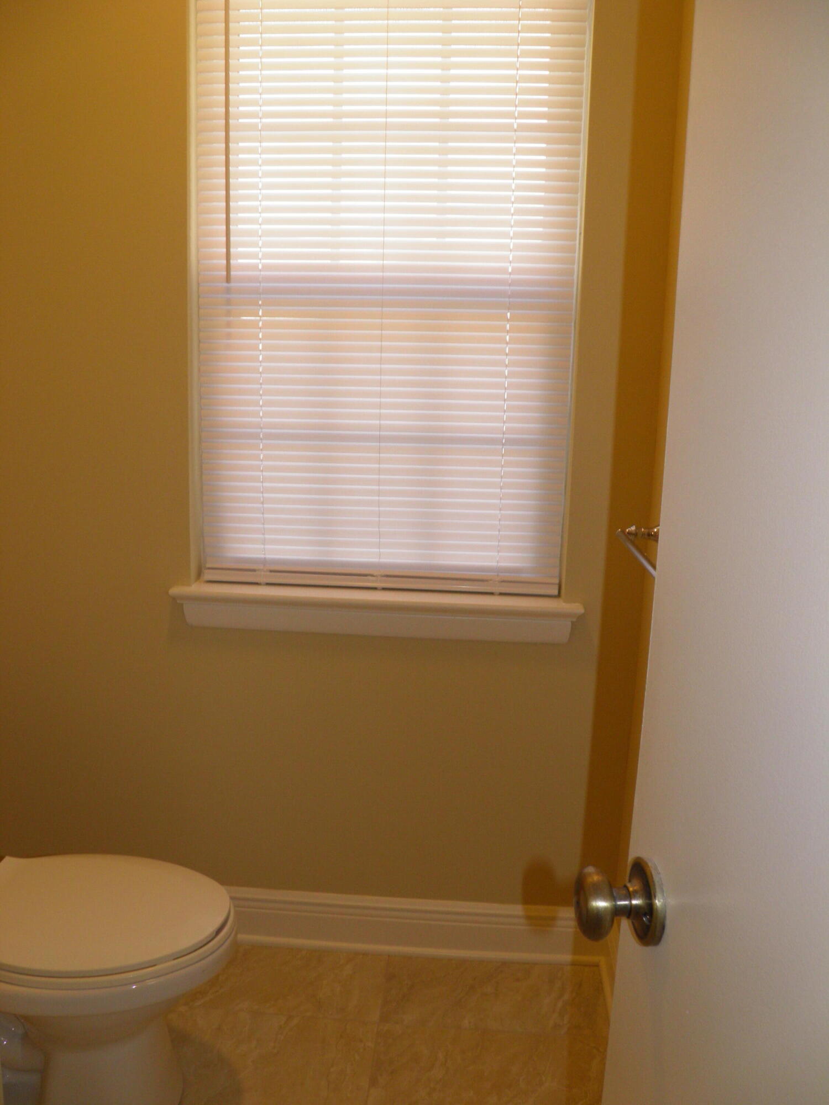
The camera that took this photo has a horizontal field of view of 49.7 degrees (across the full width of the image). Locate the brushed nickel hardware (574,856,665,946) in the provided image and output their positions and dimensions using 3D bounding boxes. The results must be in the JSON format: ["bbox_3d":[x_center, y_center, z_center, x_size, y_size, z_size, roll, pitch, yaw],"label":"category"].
[{"bbox_3d":[0.158,0.272,0.695,0.058,0.066,0.066,0,11,-7],"label":"brushed nickel hardware"}]

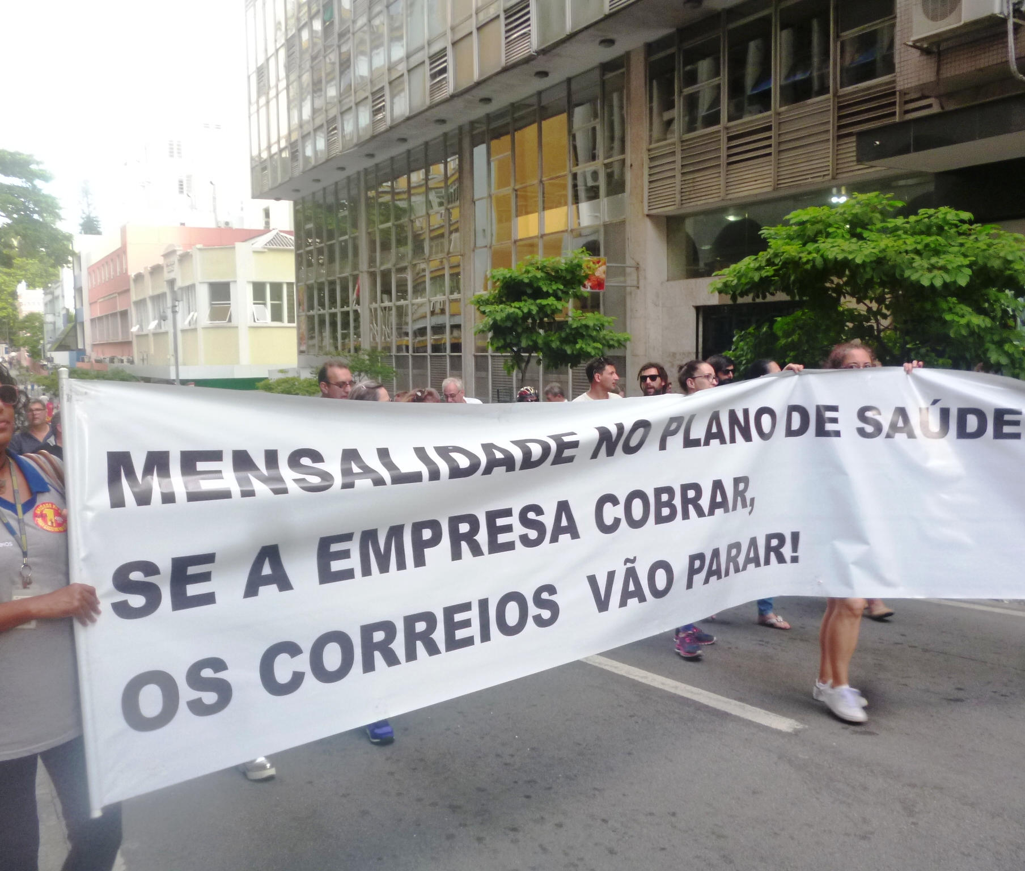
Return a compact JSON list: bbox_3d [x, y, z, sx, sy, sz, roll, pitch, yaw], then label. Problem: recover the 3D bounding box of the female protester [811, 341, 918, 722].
[{"bbox_3d":[1.525,0.410,4.180,0.540,1.630,0.440,-2,5,-14],"label":"female protester"}]

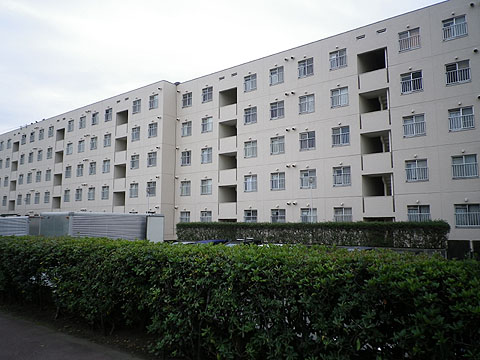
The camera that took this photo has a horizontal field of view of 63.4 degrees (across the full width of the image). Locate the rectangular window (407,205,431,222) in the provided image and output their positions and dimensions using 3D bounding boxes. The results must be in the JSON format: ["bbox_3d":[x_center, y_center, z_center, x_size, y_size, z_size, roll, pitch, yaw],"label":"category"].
[{"bbox_3d":[10.233,2.060,22.241,1.179,1.227,0.150,-5,-8,37],"label":"rectangular window"}]

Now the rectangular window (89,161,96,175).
[{"bbox_3d":[-15.104,-1.182,39.924,1.179,1.265,0.150,-5,-8,37],"label":"rectangular window"}]

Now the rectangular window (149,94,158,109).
[{"bbox_3d":[-7.772,-7.036,35.058,1.179,1.265,0.150,-5,-8,37],"label":"rectangular window"}]

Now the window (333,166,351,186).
[{"bbox_3d":[6.613,-0.256,25.285,1.179,1.227,0.150,-5,-8,37],"label":"window"}]

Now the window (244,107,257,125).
[{"bbox_3d":[0.850,-5.053,30.666,1.164,1.246,0.150,-5,-8,37],"label":"window"}]

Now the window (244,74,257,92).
[{"bbox_3d":[0.850,-7.715,30.976,1.164,1.246,0.150,-5,-8,37],"label":"window"}]

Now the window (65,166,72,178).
[{"bbox_3d":[-19.202,-0.816,43.602,1.194,1.246,0.150,-5,-8,37],"label":"window"}]

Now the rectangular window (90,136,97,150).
[{"bbox_3d":[-15.416,-3.865,41.062,1.125,1.246,0.150,-5,-8,37],"label":"rectangular window"}]

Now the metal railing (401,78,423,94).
[{"bbox_3d":[10.107,-5.562,22.878,1.192,0.734,0.100,-5,-8,37],"label":"metal railing"}]

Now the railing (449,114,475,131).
[{"bbox_3d":[12.601,-3.258,22.124,1.287,0.768,0.120,-5,-8,37],"label":"railing"}]

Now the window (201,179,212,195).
[{"bbox_3d":[-2.805,0.565,32.397,1.179,1.227,0.150,-5,-8,37],"label":"window"}]

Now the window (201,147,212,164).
[{"bbox_3d":[-2.750,-2.027,32.321,1.179,1.234,0.150,-5,-8,37],"label":"window"}]

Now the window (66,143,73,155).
[{"bbox_3d":[-19.846,-3.630,45.212,1.178,1.287,0.150,-5,-8,37],"label":"window"}]

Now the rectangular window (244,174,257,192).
[{"bbox_3d":[0.809,0.250,29.667,1.179,1.227,0.150,-5,-8,37],"label":"rectangular window"}]

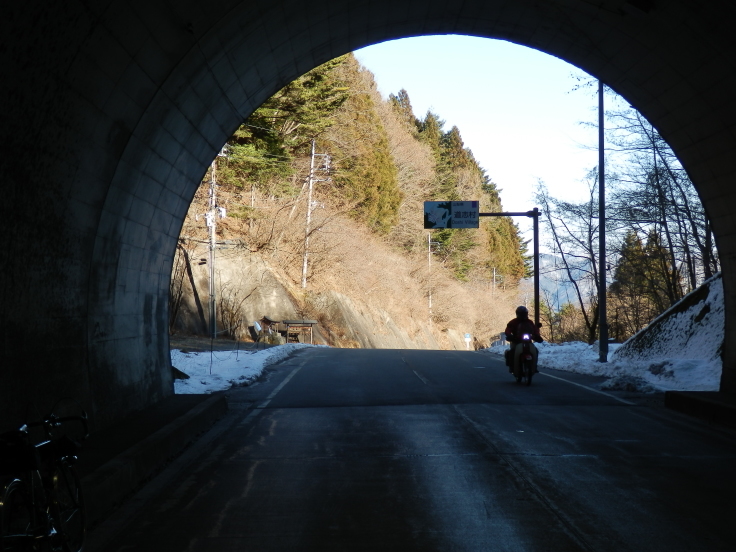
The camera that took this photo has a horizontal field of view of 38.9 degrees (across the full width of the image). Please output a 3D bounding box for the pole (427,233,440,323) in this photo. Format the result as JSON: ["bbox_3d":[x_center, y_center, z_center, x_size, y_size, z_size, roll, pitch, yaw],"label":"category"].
[{"bbox_3d":[7.637,0.403,120.000,1.450,10.800,0.450,0,-1,0],"label":"pole"}]

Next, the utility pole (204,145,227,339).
[{"bbox_3d":[-8.783,-2.045,60.000,1.400,11.600,0.700,0,-1,0],"label":"utility pole"}]

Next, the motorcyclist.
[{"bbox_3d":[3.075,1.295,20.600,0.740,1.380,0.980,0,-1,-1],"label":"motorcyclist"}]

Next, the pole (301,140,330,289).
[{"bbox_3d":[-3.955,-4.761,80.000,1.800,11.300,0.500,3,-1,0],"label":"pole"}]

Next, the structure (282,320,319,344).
[{"bbox_3d":[-3.483,2.980,54.000,1.800,1.400,1.050,0,-1,-12],"label":"structure"}]

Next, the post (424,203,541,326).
[{"bbox_3d":[4.415,0.000,40.000,4.500,5.700,0.300,0,-1,-1],"label":"post"}]

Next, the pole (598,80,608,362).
[{"bbox_3d":[6.103,-1.749,27.000,0.240,7.900,0.240,0,-1,0],"label":"pole"}]

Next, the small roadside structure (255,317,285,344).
[{"bbox_3d":[-4.960,2.773,53.000,1.350,1.450,1.150,-1,-1,26],"label":"small roadside structure"}]

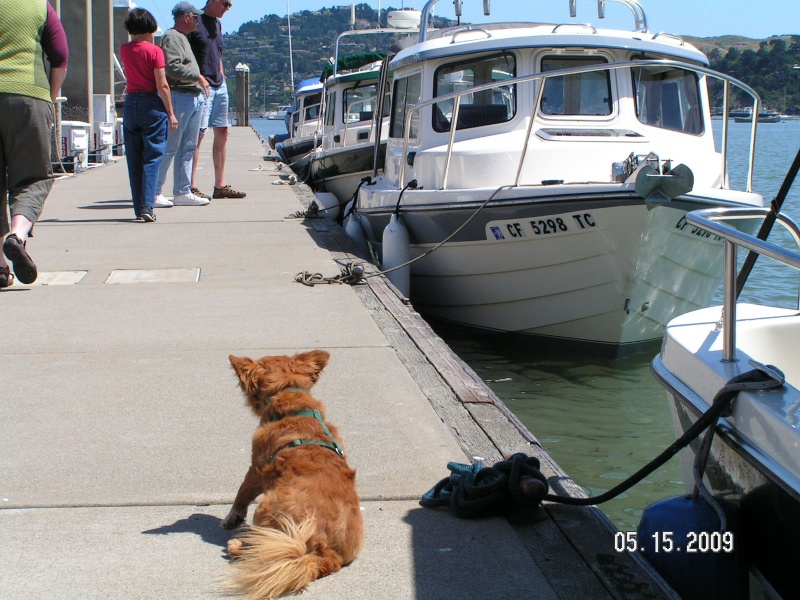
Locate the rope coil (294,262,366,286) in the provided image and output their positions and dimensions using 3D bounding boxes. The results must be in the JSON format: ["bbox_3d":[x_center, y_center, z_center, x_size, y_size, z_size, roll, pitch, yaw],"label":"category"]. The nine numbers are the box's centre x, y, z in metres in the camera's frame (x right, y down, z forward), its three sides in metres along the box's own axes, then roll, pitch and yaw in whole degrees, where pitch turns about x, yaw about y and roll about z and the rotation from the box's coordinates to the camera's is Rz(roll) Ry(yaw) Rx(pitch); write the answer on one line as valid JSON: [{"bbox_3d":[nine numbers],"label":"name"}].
[{"bbox_3d":[-0.340,-0.131,8.584,0.350,0.100,0.270,-1,6,-5],"label":"rope coil"}]

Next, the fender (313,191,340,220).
[{"bbox_3d":[-0.844,-1.012,19.502,0.350,0.370,0.350,-1,6,-5],"label":"fender"}]

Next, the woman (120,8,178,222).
[{"bbox_3d":[-1.930,-1.420,13.506,0.450,1.630,0.360,3,7,27],"label":"woman"}]

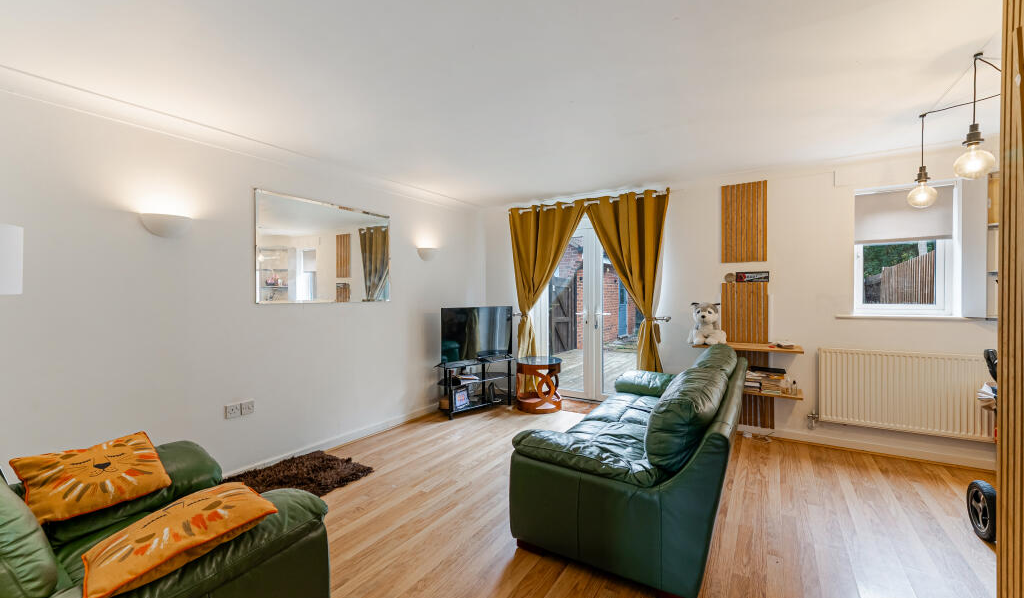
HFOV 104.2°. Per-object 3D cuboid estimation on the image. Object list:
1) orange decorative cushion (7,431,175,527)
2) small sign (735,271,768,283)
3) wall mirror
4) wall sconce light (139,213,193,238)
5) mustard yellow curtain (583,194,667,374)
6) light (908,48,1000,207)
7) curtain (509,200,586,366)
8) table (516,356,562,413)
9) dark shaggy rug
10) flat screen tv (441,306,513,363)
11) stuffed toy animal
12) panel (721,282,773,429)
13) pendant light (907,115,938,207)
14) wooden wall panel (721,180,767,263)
[{"bbox_3d":[-1.722,0.718,1.664,0.360,0.130,0.420,38,10,18],"label":"orange decorative cushion"},{"bbox_3d":[2.138,-0.190,3.541,0.249,0.090,0.016,0,0,34],"label":"small sign"},{"bbox_3d":[-1.498,-0.375,3.329,0.025,0.810,1.200,0,1,33],"label":"wall mirror"},{"bbox_3d":[-2.052,-0.433,2.390,0.109,0.123,0.251,0,1,33],"label":"wall sconce light"},{"bbox_3d":[1.182,0.039,4.199,0.877,2.253,0.128,0,1,33],"label":"mustard yellow curtain"},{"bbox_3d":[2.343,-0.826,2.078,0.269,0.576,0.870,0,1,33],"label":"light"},{"bbox_3d":[0.403,0.053,4.647,1.040,2.320,0.150,0,1,33],"label":"curtain"},{"bbox_3d":[0.321,0.967,4.567,0.518,0.553,0.518,0,0,0],"label":"table"},{"bbox_3d":[-1.534,1.238,2.662,0.670,0.045,0.980,0,1,33],"label":"dark shaggy rug"},{"bbox_3d":[-0.376,0.404,4.547,0.960,0.610,0.090,-1,1,-39],"label":"flat screen tv"},{"bbox_3d":[1.797,0.220,3.670,0.320,0.384,0.282,0,1,33],"label":"stuffed toy animal"},{"bbox_3d":[2.159,0.509,3.680,0.388,1.323,0.026,0,1,33],"label":"panel"},{"bbox_3d":[2.506,-0.844,2.431,0.130,0.570,0.130,0,1,33],"label":"pendant light"},{"bbox_3d":[2.142,-0.703,3.679,0.360,0.726,0.026,0,1,33],"label":"wooden wall panel"}]

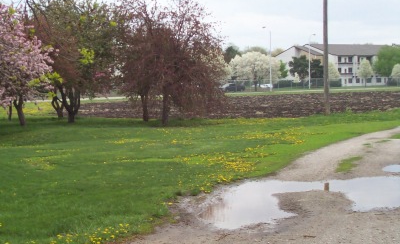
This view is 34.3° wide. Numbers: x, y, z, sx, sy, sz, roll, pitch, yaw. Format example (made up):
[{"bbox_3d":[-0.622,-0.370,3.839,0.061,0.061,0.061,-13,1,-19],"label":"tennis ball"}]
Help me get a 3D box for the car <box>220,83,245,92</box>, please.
[{"bbox_3d":[5.570,-5.870,111.000,4.450,1.480,1.780,-3,4,-31],"label":"car"}]

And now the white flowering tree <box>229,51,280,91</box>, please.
[{"bbox_3d":[9.740,-9.060,115.000,9.200,7.300,8.600,-1,4,0],"label":"white flowering tree"}]

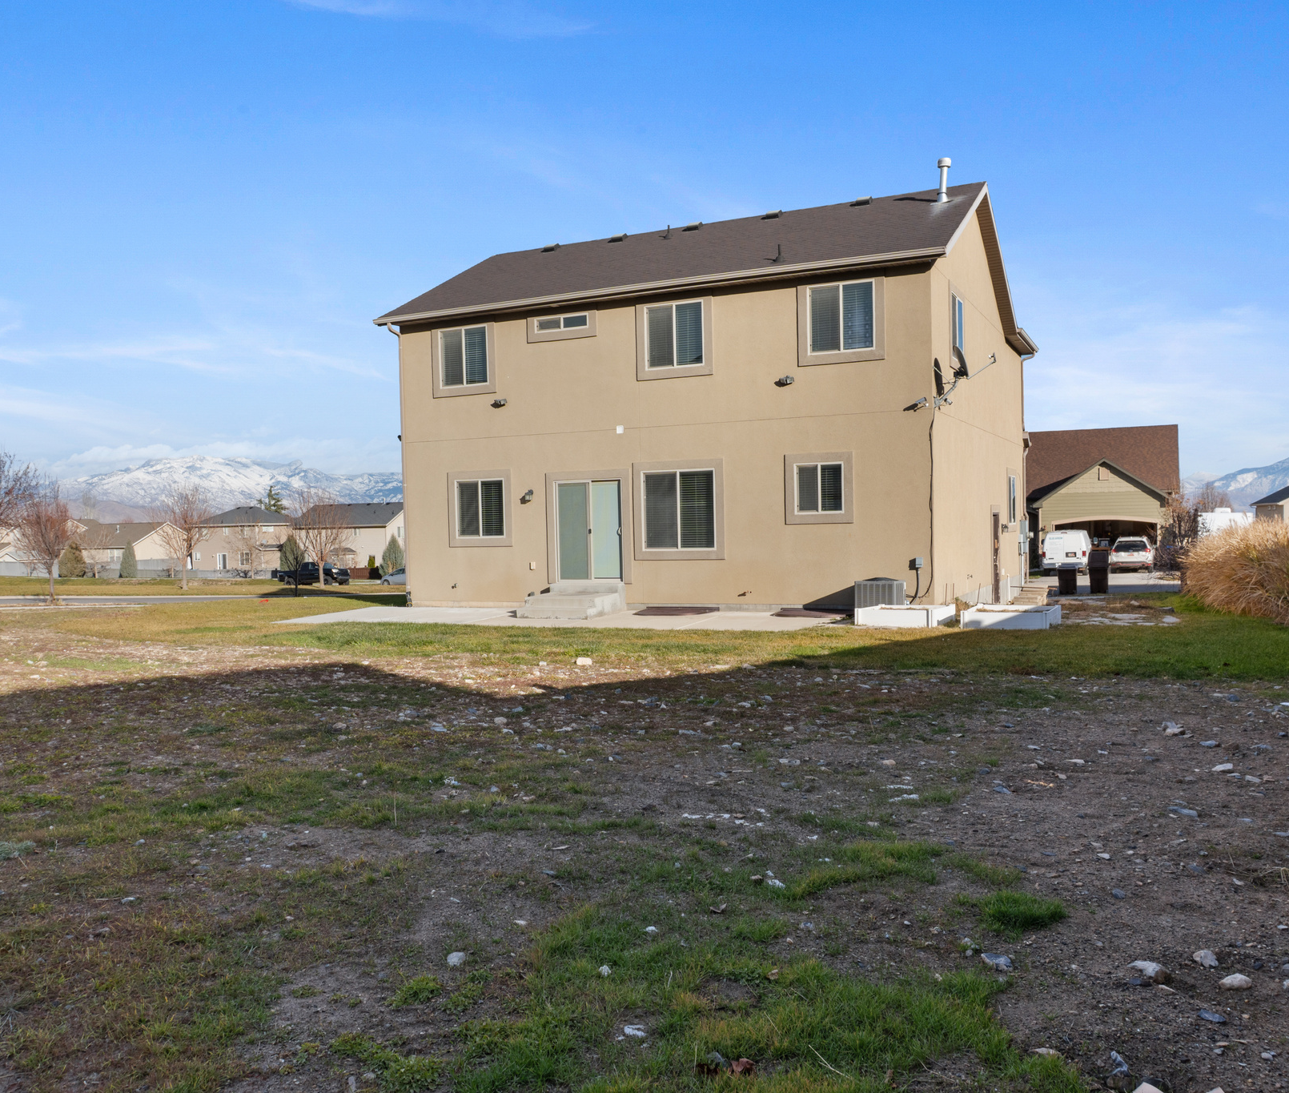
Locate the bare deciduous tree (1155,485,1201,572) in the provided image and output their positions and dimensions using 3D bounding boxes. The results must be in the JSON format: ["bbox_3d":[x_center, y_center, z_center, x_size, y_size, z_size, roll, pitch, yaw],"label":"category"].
[{"bbox_3d":[25.625,-0.862,52.500,2.100,4.200,2.100,0,2,26],"label":"bare deciduous tree"}]

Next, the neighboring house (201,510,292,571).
[{"bbox_3d":[-46.785,-0.667,131.365,10.400,8.167,9.800,-1,2,21],"label":"neighboring house"}]

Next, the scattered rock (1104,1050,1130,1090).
[{"bbox_3d":[1.228,1.362,2.840,0.065,0.060,0.085,-1,2,23],"label":"scattered rock"}]

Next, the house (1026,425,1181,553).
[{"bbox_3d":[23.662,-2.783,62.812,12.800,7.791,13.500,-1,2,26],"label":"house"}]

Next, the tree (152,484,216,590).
[{"bbox_3d":[-26.370,-0.548,62.424,3.400,6.000,3.400,-2,2,-23],"label":"tree"}]

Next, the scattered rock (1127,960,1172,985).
[{"bbox_3d":[1.588,1.335,3.440,0.120,0.048,0.080,-1,2,25],"label":"scattered rock"}]

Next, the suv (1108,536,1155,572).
[{"bbox_3d":[23.716,0.329,52.956,1.850,1.730,4.630,0,2,26],"label":"suv"}]

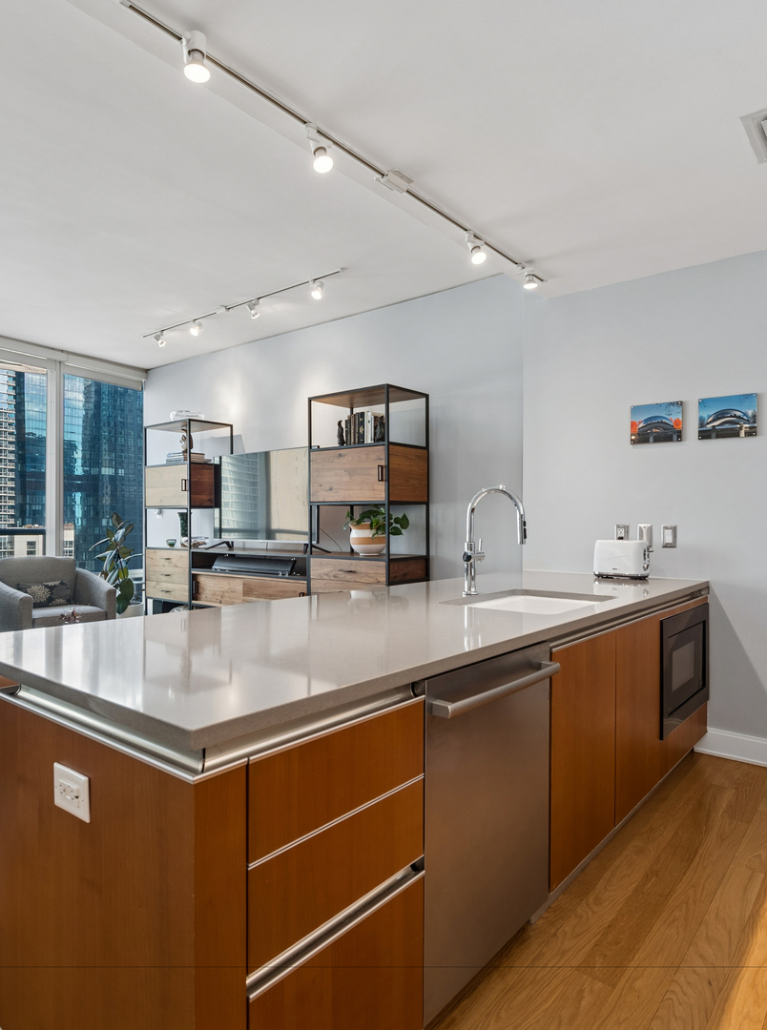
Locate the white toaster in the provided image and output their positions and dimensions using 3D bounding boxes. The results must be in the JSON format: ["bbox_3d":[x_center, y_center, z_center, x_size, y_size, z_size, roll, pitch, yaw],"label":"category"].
[{"bbox_3d":[1.229,0.225,3.300,0.242,0.195,0.160,0,0,39],"label":"white toaster"}]

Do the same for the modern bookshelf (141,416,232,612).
[{"bbox_3d":[-1.739,0.182,5.726,0.698,1.986,0.436,0,0,39],"label":"modern bookshelf"}]

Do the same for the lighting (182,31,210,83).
[{"bbox_3d":[-0.486,-1.193,1.676,0.068,0.120,0.075,0,0,11],"label":"lighting"}]

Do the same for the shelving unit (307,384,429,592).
[{"bbox_3d":[-0.105,0.186,4.394,0.702,1.986,0.447,0,0,39],"label":"shelving unit"}]

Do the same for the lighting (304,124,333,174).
[{"bbox_3d":[-0.209,-1.186,2.083,0.075,0.130,0.078,1,0,-24],"label":"lighting"}]

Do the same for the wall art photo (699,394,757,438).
[{"bbox_3d":[1.682,-0.475,3.147,0.255,0.203,0.022,0,0,39],"label":"wall art photo"}]

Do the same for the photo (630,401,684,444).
[{"bbox_3d":[1.424,-0.476,3.358,0.253,0.204,0.022,0,0,39],"label":"photo"}]

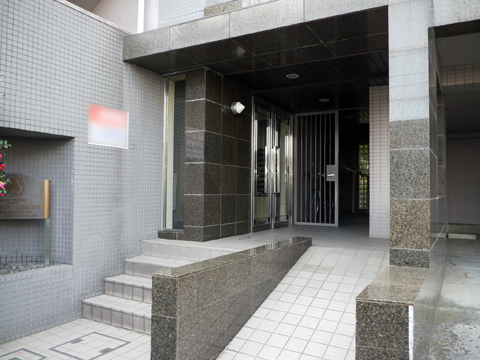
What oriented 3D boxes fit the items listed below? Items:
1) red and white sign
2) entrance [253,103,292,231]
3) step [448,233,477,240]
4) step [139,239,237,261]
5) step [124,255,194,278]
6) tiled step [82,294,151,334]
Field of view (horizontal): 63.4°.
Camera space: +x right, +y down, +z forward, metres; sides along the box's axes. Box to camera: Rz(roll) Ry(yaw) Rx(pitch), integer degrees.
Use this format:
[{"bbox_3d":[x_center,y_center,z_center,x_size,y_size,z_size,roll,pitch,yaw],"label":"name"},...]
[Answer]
[{"bbox_3d":[-1.508,-0.617,4.515,0.025,0.455,0.600,-1,-2,29],"label":"red and white sign"},{"bbox_3d":[0.613,-0.200,6.893,0.140,2.130,1.770,-1,-2,29],"label":"entrance"},{"bbox_3d":[5.600,1.421,9.809,0.600,0.115,0.140,-1,-2,29],"label":"step"},{"bbox_3d":[-0.452,0.869,4.718,1.660,0.183,0.310,-1,-2,29],"label":"step"},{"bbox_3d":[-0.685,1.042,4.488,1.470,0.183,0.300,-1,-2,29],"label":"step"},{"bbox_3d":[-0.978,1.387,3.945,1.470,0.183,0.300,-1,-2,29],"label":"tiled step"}]

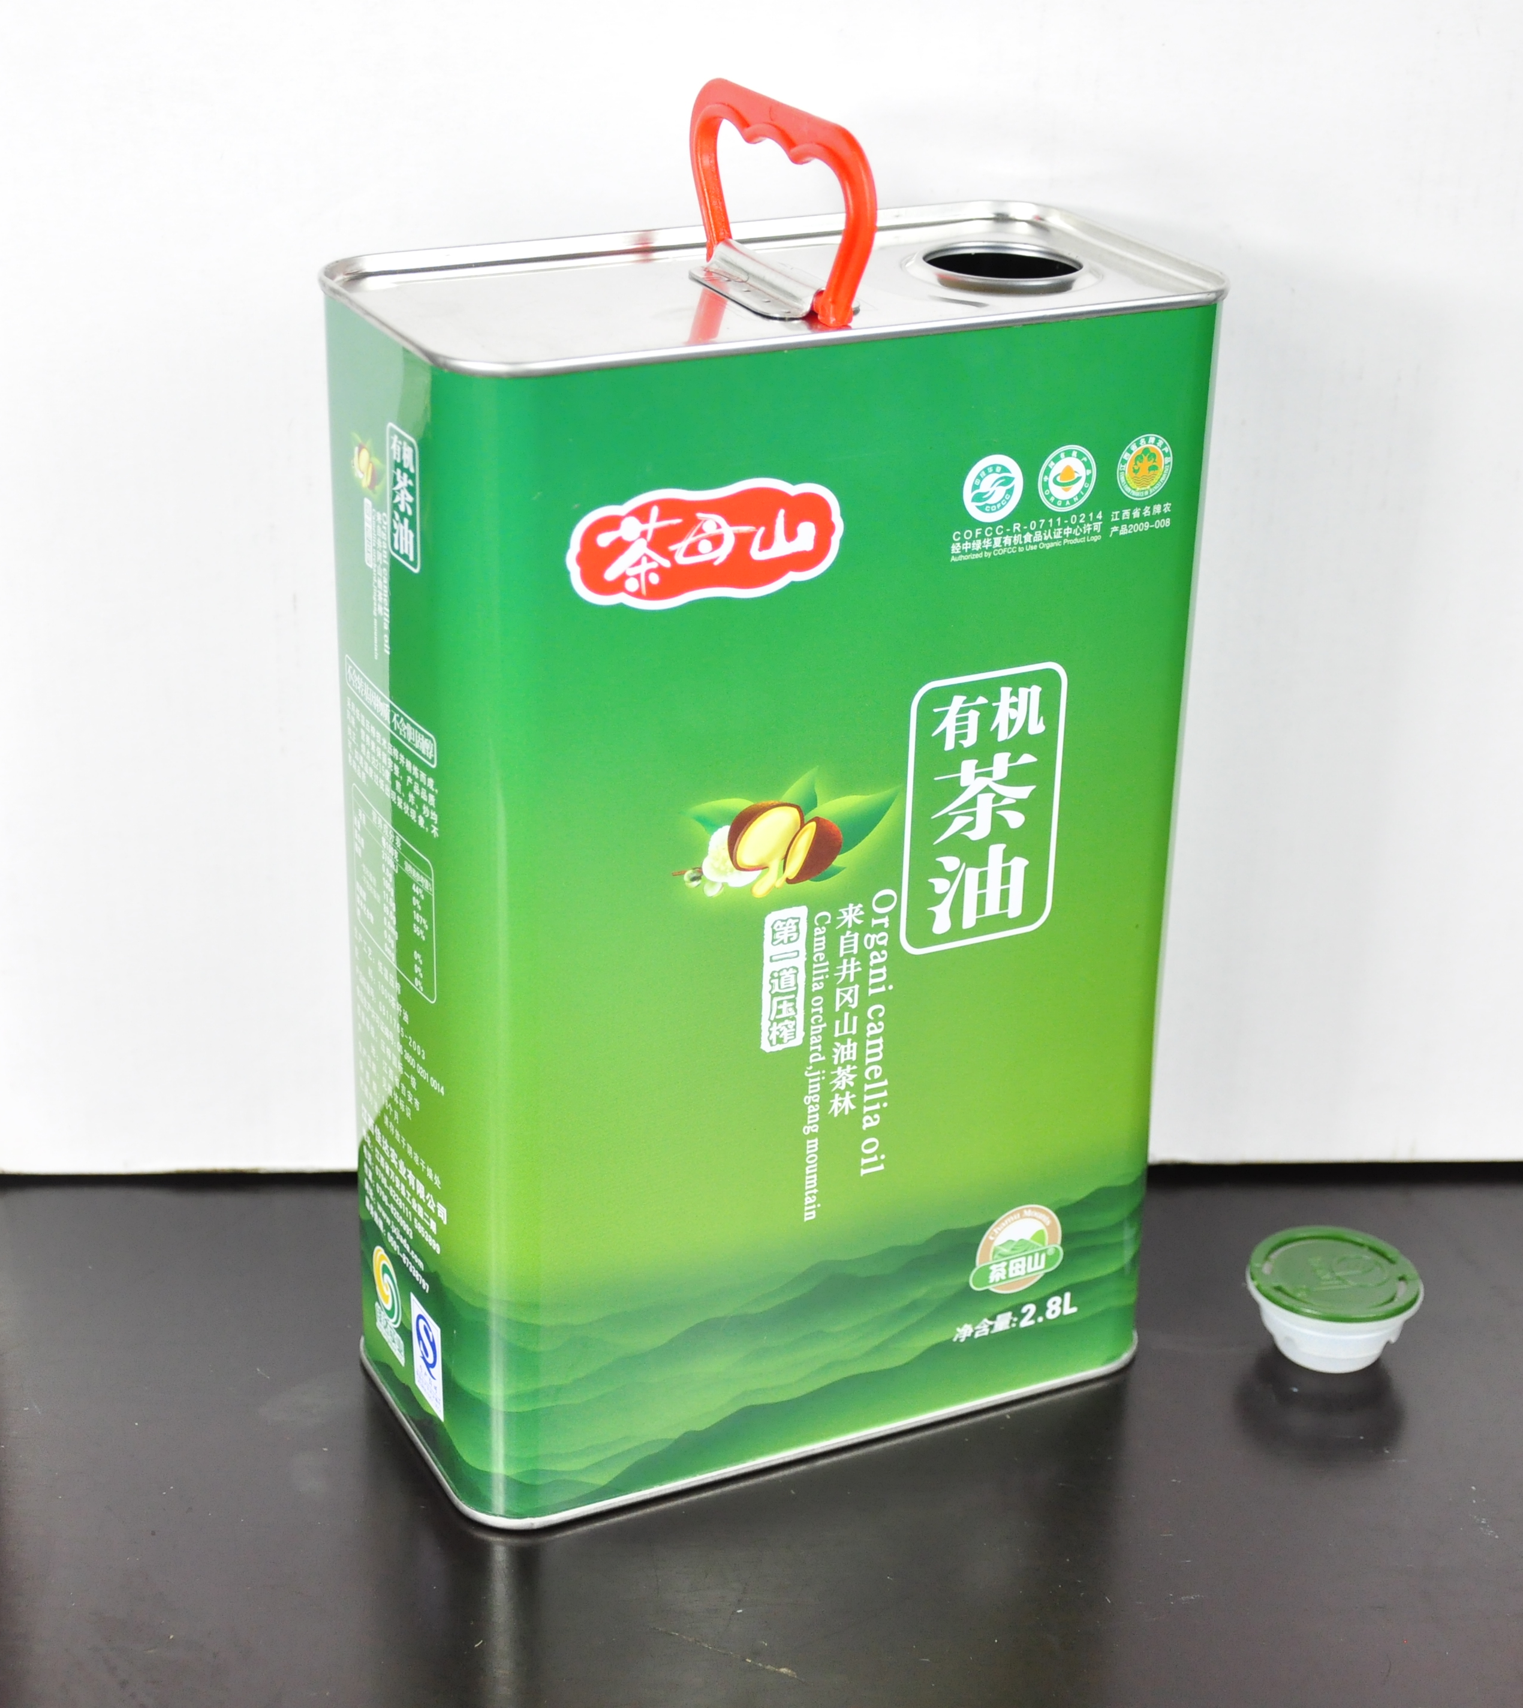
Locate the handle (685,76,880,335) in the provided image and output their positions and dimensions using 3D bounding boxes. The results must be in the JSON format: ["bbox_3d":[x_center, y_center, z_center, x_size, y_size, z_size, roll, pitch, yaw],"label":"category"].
[{"bbox_3d":[0.003,-0.123,0.568,0.009,0.036,0.069,-11,27,-25],"label":"handle"}]

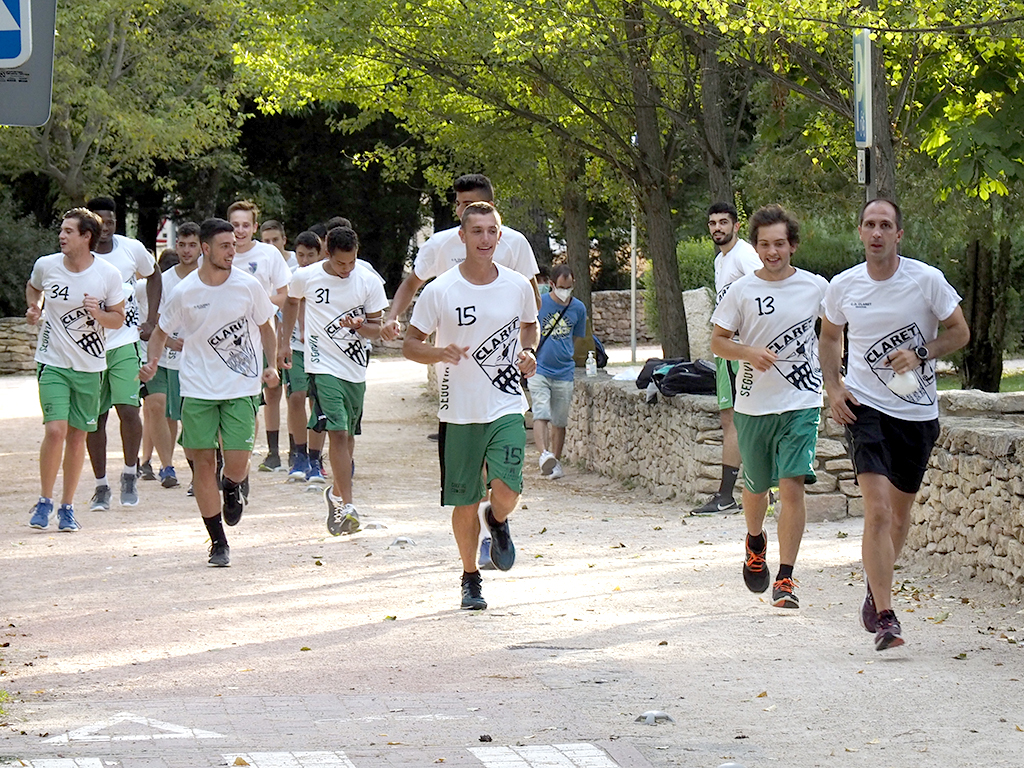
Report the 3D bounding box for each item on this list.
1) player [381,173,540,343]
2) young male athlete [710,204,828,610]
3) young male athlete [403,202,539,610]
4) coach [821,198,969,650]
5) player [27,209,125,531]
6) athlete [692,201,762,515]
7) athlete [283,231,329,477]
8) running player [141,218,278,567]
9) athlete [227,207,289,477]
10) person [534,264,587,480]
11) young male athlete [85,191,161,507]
[{"bbox_3d":[-0.250,-0.063,28.700,0.740,1.926,0.620,0,1,-5],"label":"player"},{"bbox_3d":[1.123,0.102,25.700,0.540,1.764,0.600,0,1,-7],"label":"young male athlete"},{"bbox_3d":[-0.181,0.098,25.800,0.580,1.779,0.620,0,1,-10],"label":"young male athlete"},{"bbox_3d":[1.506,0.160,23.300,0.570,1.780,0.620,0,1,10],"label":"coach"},{"bbox_3d":[-2.413,-0.080,32.700,0.550,1.780,0.520,0,1,3],"label":"player"},{"bbox_3d":[1.269,-0.147,34.200,0.420,1.804,0.500,-1,2,-31],"label":"athlete"},{"bbox_3d":[-1.322,-0.181,39.000,0.480,1.661,0.500,0,1,0],"label":"athlete"},{"bbox_3d":[-1.498,0.042,29.300,0.660,1.723,0.620,0,1,-3],"label":"running player"},{"bbox_3d":[-1.550,-0.183,34.400,0.540,1.768,0.550,0,1,0],"label":"athlete"},{"bbox_3d":[0.332,-0.084,43.200,0.500,1.577,0.500,0,1,12],"label":"person"},{"bbox_3d":[-2.343,-0.179,34.700,0.570,1.842,0.520,0,1,0],"label":"young male athlete"}]

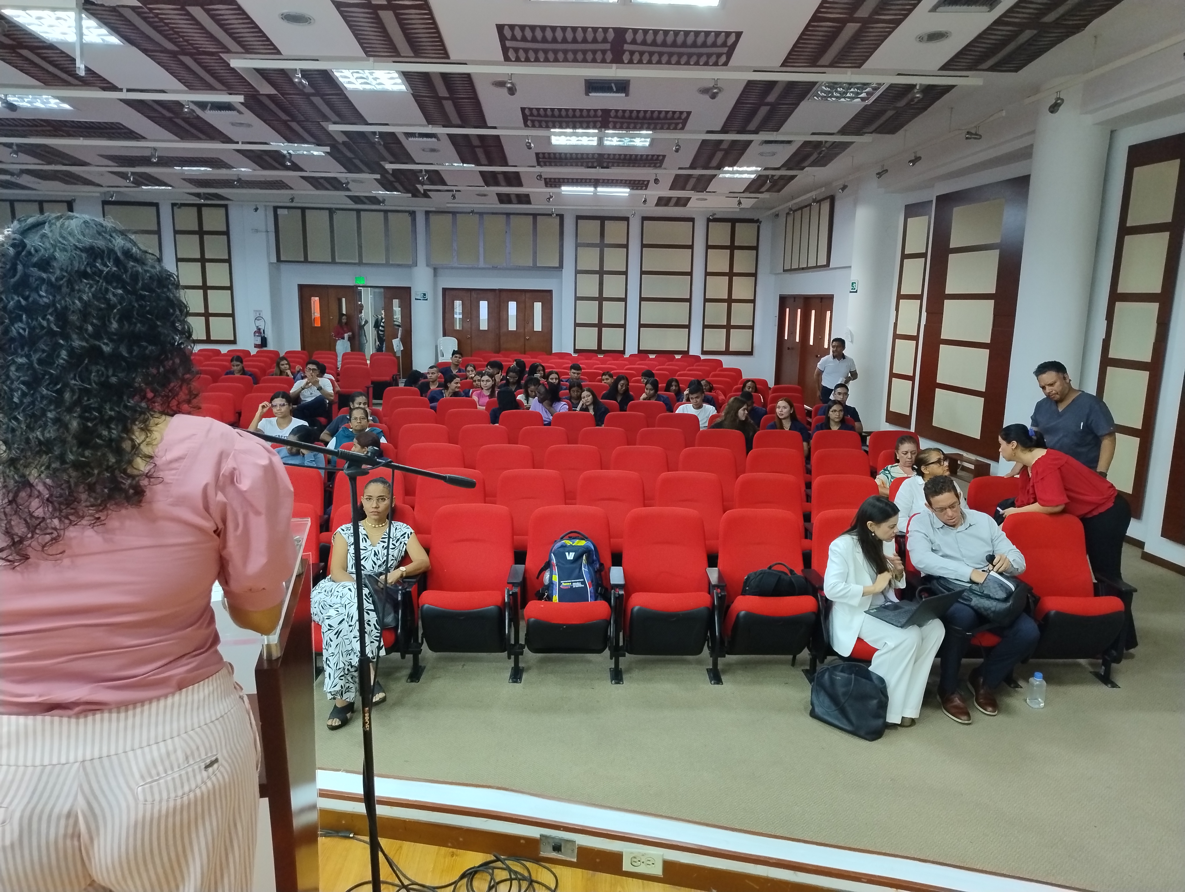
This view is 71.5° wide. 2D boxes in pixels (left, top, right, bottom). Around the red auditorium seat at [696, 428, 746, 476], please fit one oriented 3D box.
[{"bbox_3d":[1.191,0.359,7.555,0.560,0.950,0.600,1,10,0],"label":"red auditorium seat"}]

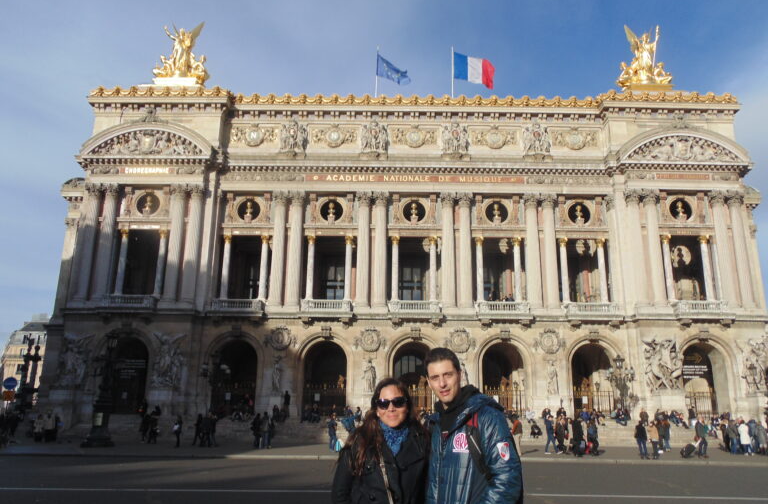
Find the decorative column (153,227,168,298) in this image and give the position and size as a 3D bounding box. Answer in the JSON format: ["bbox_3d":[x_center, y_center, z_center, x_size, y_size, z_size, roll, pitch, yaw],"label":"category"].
[{"bbox_3d":[-18.299,0.902,49.296,0.700,5.696,0.700,1,-14,0],"label":"decorative column"}]

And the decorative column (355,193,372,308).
[{"bbox_3d":[-1.735,-0.196,51.714,1.250,10.273,1.250,1,-14,1],"label":"decorative column"}]

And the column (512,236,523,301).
[{"bbox_3d":[11.393,1.433,51.031,0.700,5.627,0.700,1,-14,0],"label":"column"}]

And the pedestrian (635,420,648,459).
[{"bbox_3d":[12.255,8.935,28.492,0.580,1.747,0.400,-5,-15,20],"label":"pedestrian"}]

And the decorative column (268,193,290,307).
[{"bbox_3d":[-8.912,-0.270,50.501,1.250,9.885,1.250,1,-14,0],"label":"decorative column"}]

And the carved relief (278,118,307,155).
[{"bbox_3d":[-8.476,-10.598,55.491,2.544,3.673,0.900,1,-15,1],"label":"carved relief"}]

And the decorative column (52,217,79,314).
[{"bbox_3d":[-32.003,1.379,60.356,1.400,10.288,1.300,1,-15,1],"label":"decorative column"}]

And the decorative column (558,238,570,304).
[{"bbox_3d":[15.289,1.521,50.784,0.700,5.688,0.700,1,-14,0],"label":"decorative column"}]

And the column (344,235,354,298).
[{"bbox_3d":[-3.192,1.391,53.586,0.743,5.966,0.743,1,-15,1],"label":"column"}]

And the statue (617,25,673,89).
[{"bbox_3d":[25.743,-19.189,59.093,5.000,7.343,3.500,1,-14,1],"label":"statue"}]

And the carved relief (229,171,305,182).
[{"bbox_3d":[-10.243,-6.554,51.951,6.674,1.044,0.300,1,-14,0],"label":"carved relief"}]

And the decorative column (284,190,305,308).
[{"bbox_3d":[-7.601,-0.333,50.906,1.220,10.178,1.220,1,-14,0],"label":"decorative column"}]

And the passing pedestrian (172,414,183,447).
[{"bbox_3d":[-10.557,9.182,30.639,0.420,1.620,0.470,1,-15,0],"label":"passing pedestrian"}]

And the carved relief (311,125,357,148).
[{"bbox_3d":[-4.424,-10.269,53.111,4.165,2.355,0.400,1,-14,0],"label":"carved relief"}]

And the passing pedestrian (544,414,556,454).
[{"bbox_3d":[7.658,8.378,27.495,0.650,1.700,0.500,1,-15,0],"label":"passing pedestrian"}]

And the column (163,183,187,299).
[{"bbox_3d":[-17.830,-0.874,51.374,1.300,10.100,1.300,1,-15,0],"label":"column"}]

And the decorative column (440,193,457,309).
[{"bbox_3d":[5.575,-0.147,51.618,1.250,10.211,1.250,1,-14,1],"label":"decorative column"}]

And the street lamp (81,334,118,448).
[{"bbox_3d":[-14.107,6.863,30.195,1.600,5.651,1.600,1,-15,1],"label":"street lamp"}]

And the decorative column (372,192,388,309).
[{"bbox_3d":[-0.283,-0.190,50.524,1.250,9.973,1.250,1,-14,0],"label":"decorative column"}]

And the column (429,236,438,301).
[{"bbox_3d":[4.301,1.432,51.844,0.740,5.769,0.740,1,-14,1],"label":"column"}]

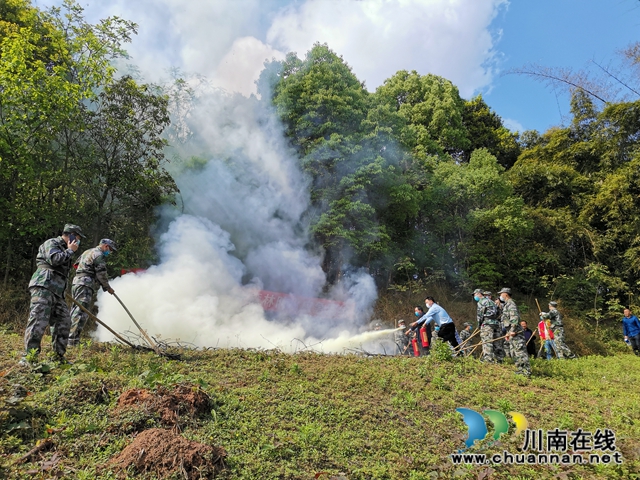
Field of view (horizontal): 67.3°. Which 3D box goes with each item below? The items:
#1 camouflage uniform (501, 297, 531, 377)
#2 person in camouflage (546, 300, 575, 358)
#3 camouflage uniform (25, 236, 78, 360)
[{"bbox_3d":[3.782,1.867,9.300,0.520,1.550,0.500,-1,-5,13],"label":"camouflage uniform"},{"bbox_3d":[6.904,2.584,13.800,0.750,1.680,0.560,0,0,30],"label":"person in camouflage"},{"bbox_3d":[-3.268,0.688,5.850,0.520,1.520,0.550,0,0,-35],"label":"camouflage uniform"}]

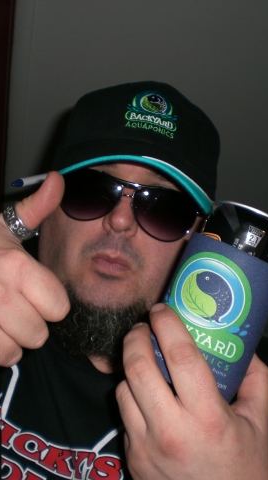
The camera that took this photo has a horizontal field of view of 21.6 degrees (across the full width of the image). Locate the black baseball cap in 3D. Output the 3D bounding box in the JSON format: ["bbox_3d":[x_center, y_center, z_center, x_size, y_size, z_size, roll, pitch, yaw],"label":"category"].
[{"bbox_3d":[0.007,-0.101,0.735,0.172,0.135,0.260,14,-4,-5],"label":"black baseball cap"}]

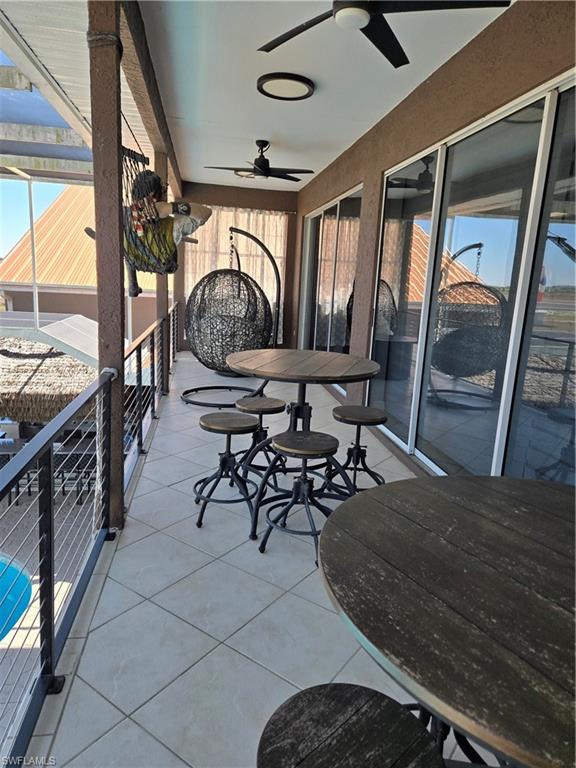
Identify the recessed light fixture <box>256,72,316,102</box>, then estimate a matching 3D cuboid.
[{"bbox_3d":[-0.016,-2.418,4.168,0.465,0.058,0.465,3,12,-1],"label":"recessed light fixture"}]

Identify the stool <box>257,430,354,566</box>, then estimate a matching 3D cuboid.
[{"bbox_3d":[0.082,0.611,2.817,0.430,0.617,0.430,1,12,-10],"label":"stool"}]

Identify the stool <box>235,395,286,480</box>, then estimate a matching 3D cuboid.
[{"bbox_3d":[-0.206,0.426,3.712,0.430,0.584,0.430,1,12,-10],"label":"stool"}]

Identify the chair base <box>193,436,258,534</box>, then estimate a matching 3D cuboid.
[{"bbox_3d":[-0.371,0.537,3.155,0.430,0.575,0.430,1,12,-10],"label":"chair base"}]

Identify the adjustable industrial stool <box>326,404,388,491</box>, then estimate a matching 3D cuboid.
[{"bbox_3d":[0.501,0.482,3.670,0.430,0.565,0.430,1,12,-10],"label":"adjustable industrial stool"}]

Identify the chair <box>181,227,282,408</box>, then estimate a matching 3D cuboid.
[{"bbox_3d":[-0.649,-0.764,5.905,1.120,1.970,1.000,5,12,8],"label":"chair"}]

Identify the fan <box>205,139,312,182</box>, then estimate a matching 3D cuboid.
[{"bbox_3d":[-0.302,-2.626,5.982,1.280,0.420,1.260,1,12,-10],"label":"fan"}]

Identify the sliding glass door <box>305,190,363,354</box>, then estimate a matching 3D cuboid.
[{"bbox_3d":[0.523,-1.326,7.313,0.110,2.380,3.450,1,12,-10],"label":"sliding glass door"}]

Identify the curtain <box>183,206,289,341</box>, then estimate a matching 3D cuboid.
[{"bbox_3d":[-0.957,-1.943,9.298,1.900,2.380,0.110,1,12,-10],"label":"curtain"}]

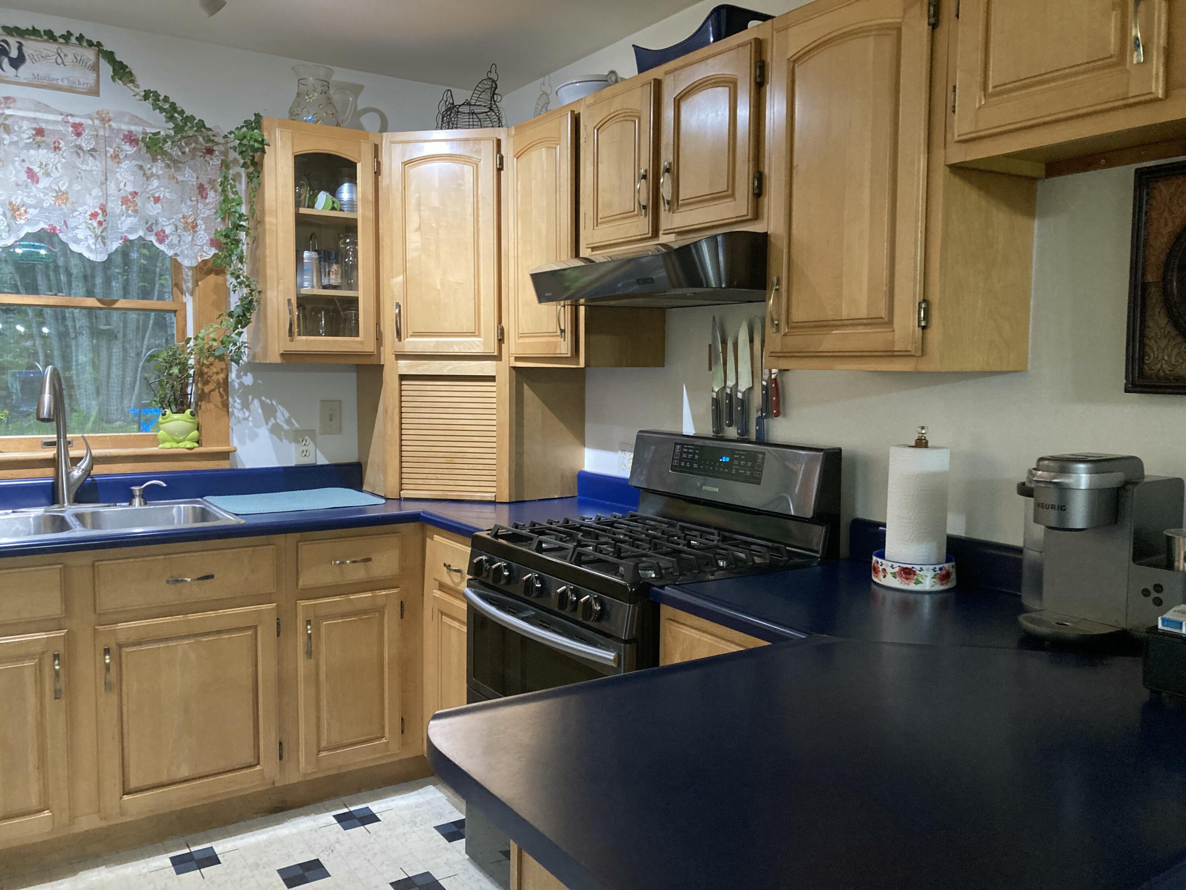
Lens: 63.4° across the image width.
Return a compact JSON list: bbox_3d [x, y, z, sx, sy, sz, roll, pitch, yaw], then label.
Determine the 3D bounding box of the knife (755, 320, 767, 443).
[{"bbox_3d":[0.451,-0.157,2.594,0.023,0.381,0.043,-3,6,-33],"label":"knife"}]

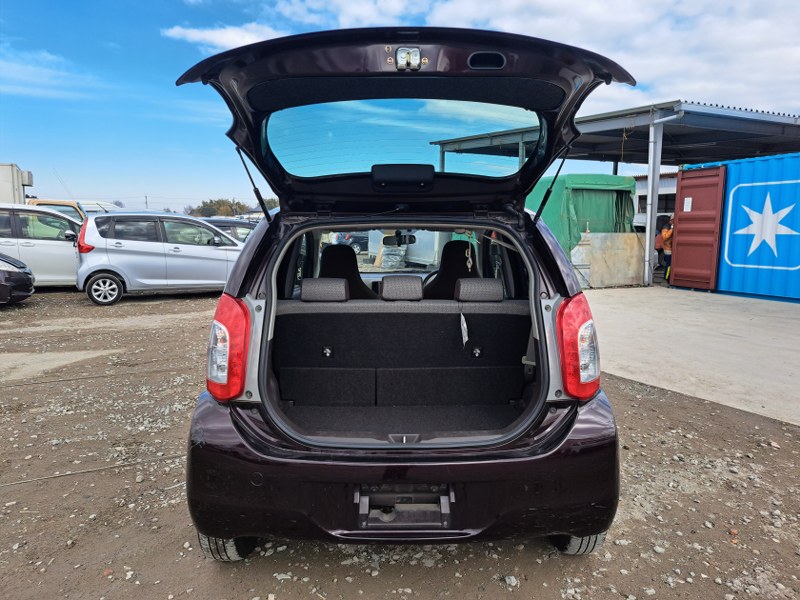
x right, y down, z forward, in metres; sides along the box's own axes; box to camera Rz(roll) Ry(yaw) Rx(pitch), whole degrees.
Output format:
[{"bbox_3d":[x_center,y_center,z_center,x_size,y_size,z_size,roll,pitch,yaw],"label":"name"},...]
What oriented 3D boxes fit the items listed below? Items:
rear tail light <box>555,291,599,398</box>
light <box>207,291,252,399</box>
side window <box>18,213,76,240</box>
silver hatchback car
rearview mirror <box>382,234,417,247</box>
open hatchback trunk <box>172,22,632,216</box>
[{"bbox_3d":[0.669,0.173,2.069,0.175,0.380,0.240,0,7,-1],"label":"rear tail light"},{"bbox_3d":[-0.643,0.173,2.069,0.175,0.380,0.240,0,7,-1],"label":"light"},{"bbox_3d":[-7.084,-1.461,11.100,1.020,0.530,0.120,-2,8,-16],"label":"side window"},{"bbox_3d":[-4.173,-0.832,10.628,3.420,1.620,1.500,-2,8,-18],"label":"silver hatchback car"},{"bbox_3d":[-0.002,-0.422,3.948,0.240,0.075,0.060,-2,7,-12],"label":"rearview mirror"},{"bbox_3d":[0.018,-0.497,1.791,1.250,0.470,0.940,0,7,-1],"label":"open hatchback trunk"}]

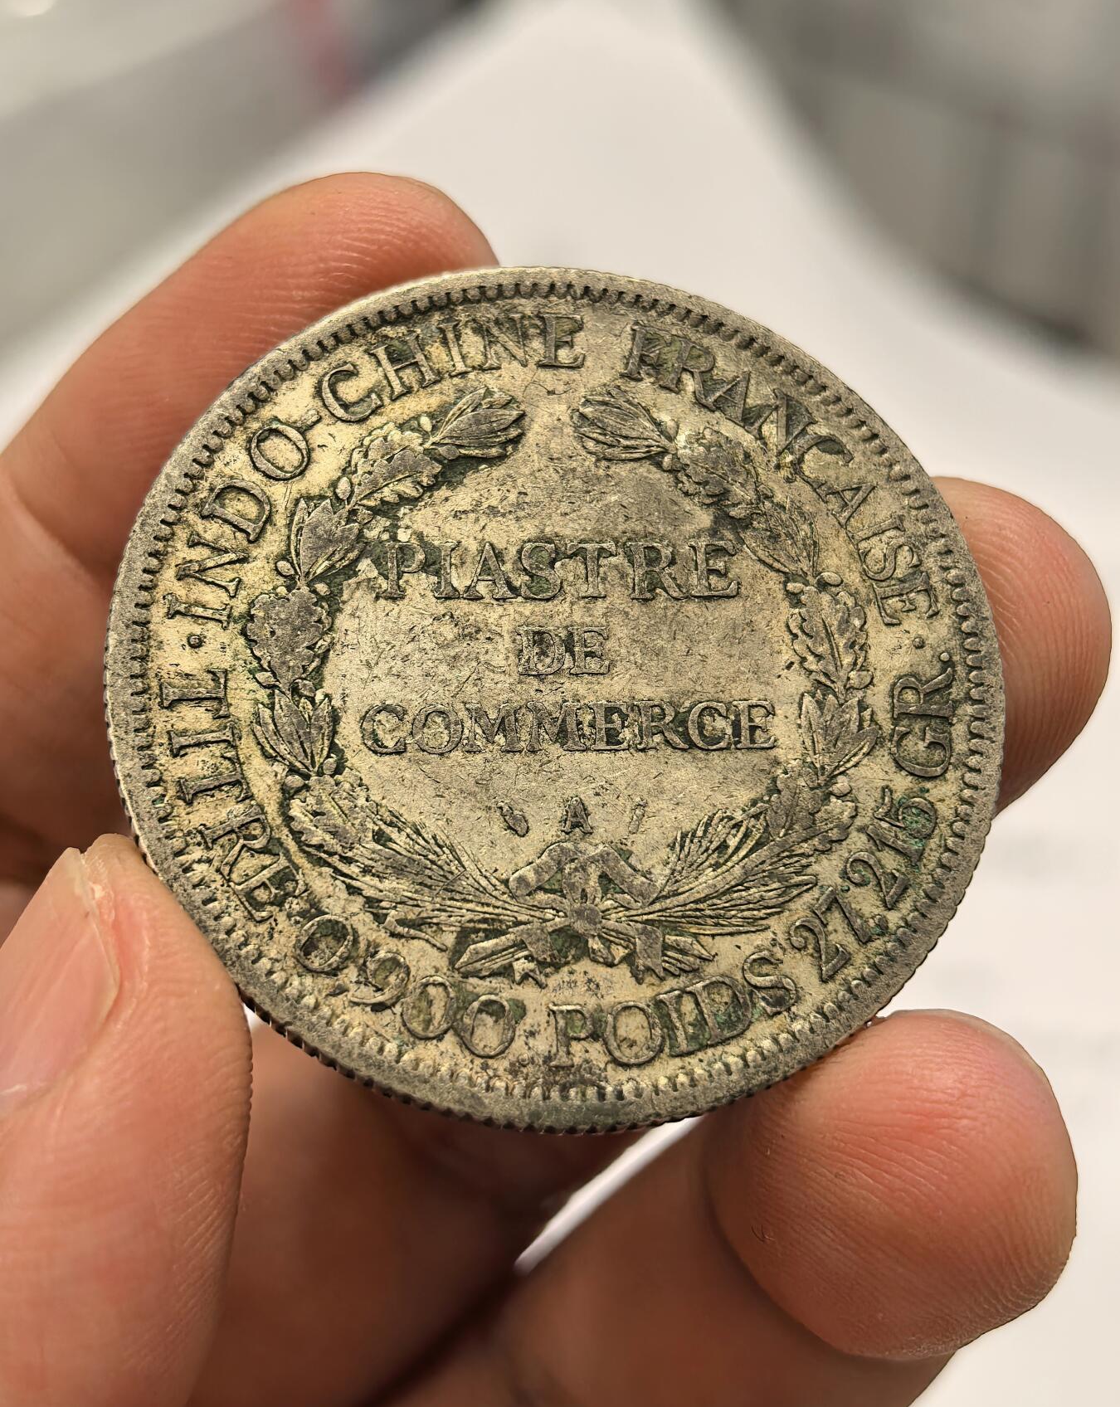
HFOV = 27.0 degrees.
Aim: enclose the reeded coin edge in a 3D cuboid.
[{"bbox_3d":[0.000,-0.001,0.102,0.039,0.003,0.039,-1,72,-8],"label":"reeded coin edge"}]

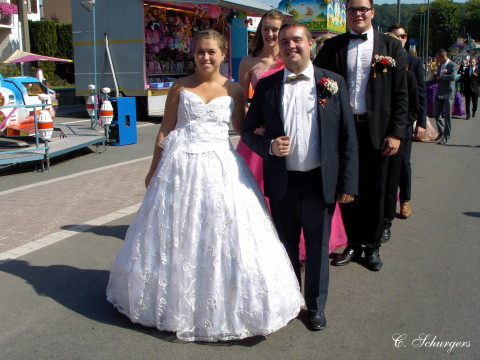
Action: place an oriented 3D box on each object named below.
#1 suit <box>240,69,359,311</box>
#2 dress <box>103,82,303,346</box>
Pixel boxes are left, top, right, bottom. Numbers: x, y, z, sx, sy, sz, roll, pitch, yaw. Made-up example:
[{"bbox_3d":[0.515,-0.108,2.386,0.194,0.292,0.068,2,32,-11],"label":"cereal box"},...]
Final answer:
[{"bbox_3d":[0.348,0.054,3.683,0.660,1.419,0.420,2,10,14],"label":"suit"},{"bbox_3d":[-0.210,0.130,3.777,1.150,1.337,1.060,1,10,8],"label":"dress"}]

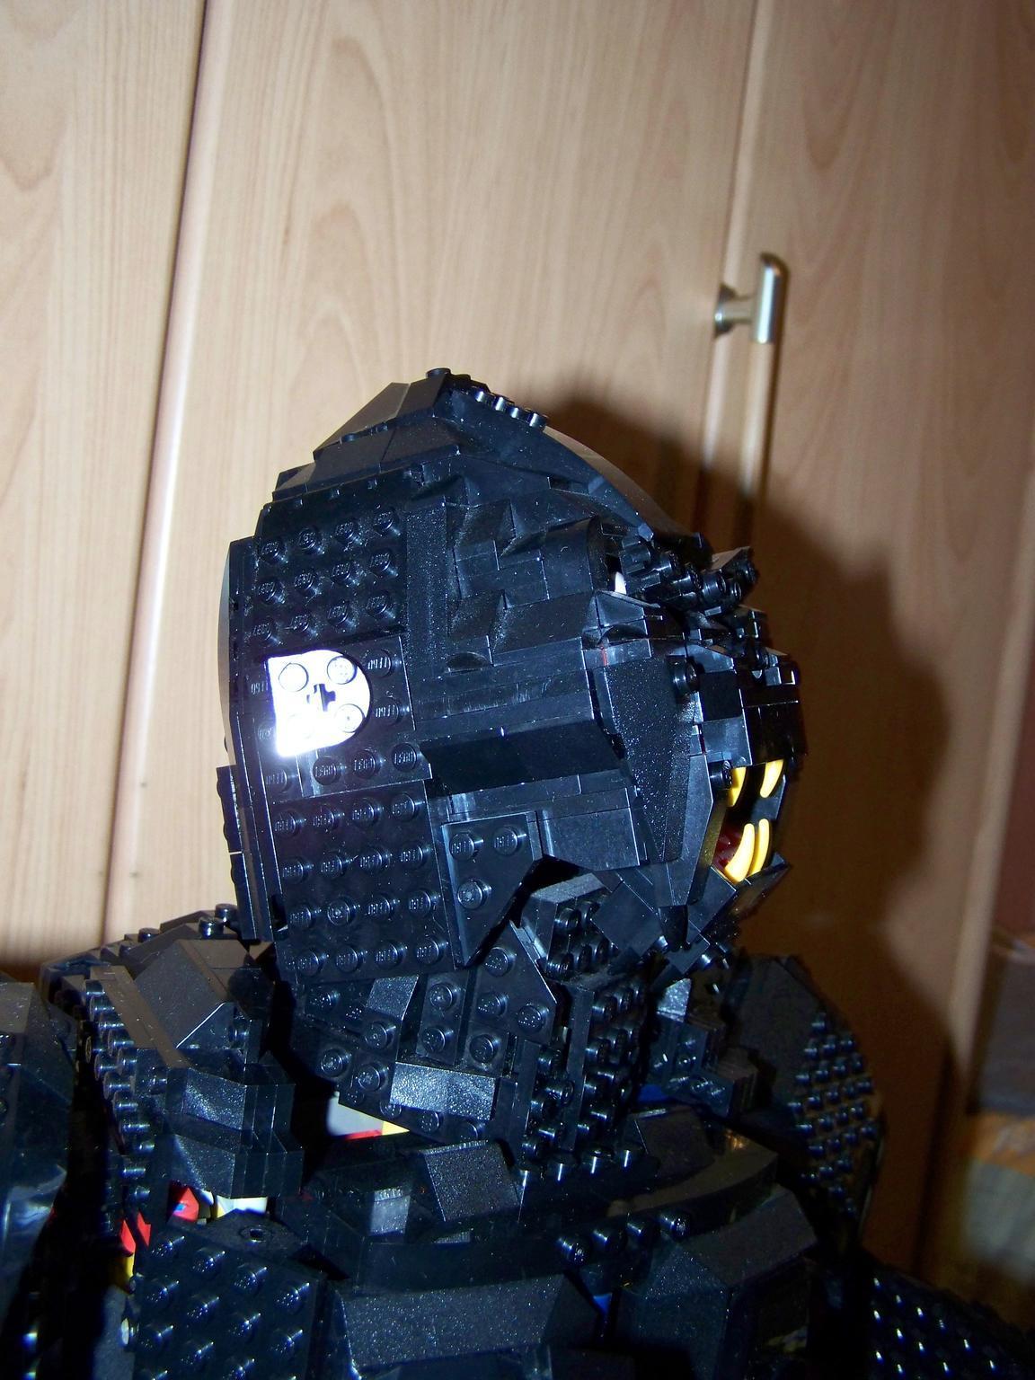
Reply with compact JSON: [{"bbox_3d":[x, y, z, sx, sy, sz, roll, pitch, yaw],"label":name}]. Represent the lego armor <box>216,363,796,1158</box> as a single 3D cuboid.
[{"bbox_3d":[0.003,0.016,0.293,0.102,0.146,0.097,-10,-3,26],"label":"lego armor"}]

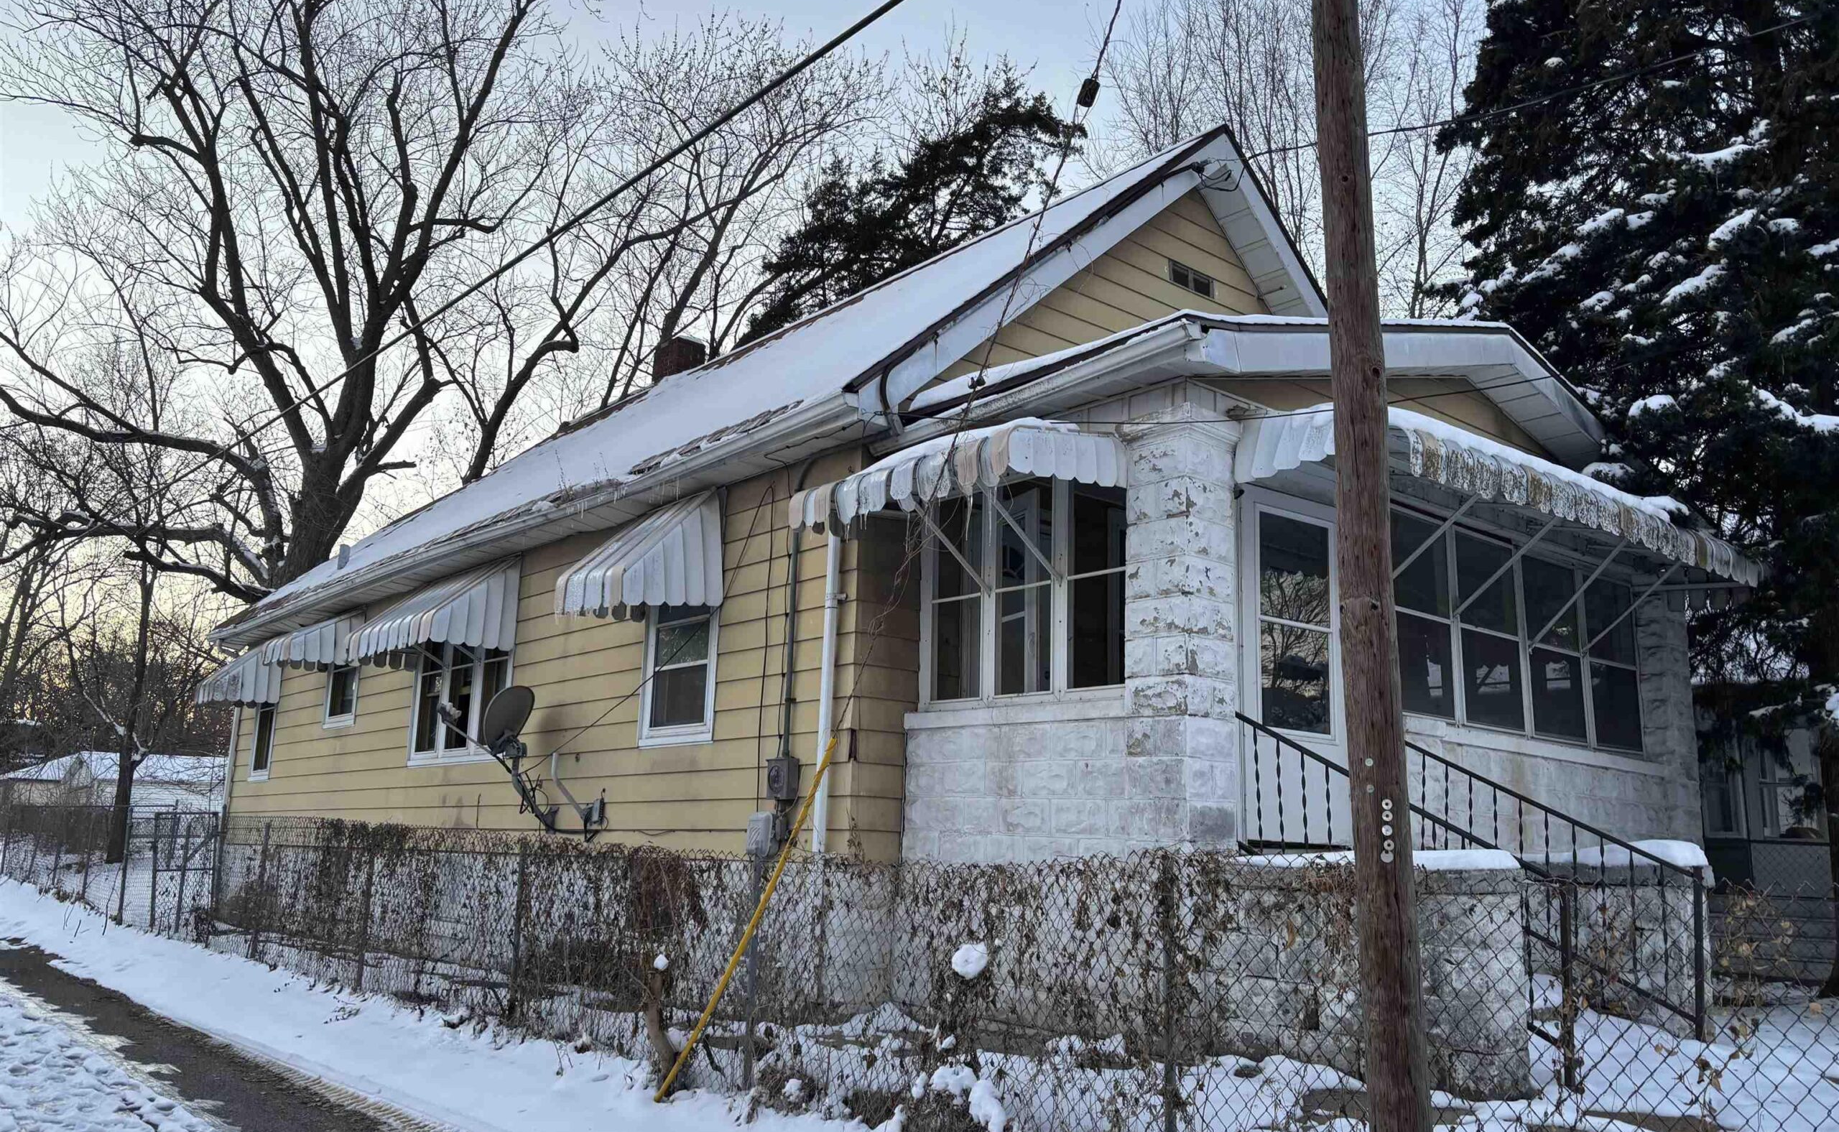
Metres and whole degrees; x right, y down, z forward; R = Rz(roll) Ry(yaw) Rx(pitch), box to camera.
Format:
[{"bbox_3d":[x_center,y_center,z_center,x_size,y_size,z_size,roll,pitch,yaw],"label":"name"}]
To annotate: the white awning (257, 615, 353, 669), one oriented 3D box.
[{"bbox_3d":[-6.769,0.825,15.419,0.740,0.660,1.090,11,-15,-39],"label":"white awning"}]

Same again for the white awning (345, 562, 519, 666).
[{"bbox_3d":[-4.565,0.415,12.848,0.750,0.880,2.270,11,-15,-39],"label":"white awning"}]

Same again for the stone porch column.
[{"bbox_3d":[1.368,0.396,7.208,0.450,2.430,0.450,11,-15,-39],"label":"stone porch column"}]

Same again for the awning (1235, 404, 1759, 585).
[{"bbox_3d":[3.985,-0.281,8.917,5.480,0.400,0.730,11,-15,-39],"label":"awning"}]

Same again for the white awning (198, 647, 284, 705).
[{"bbox_3d":[-8.594,1.349,17.488,0.750,0.830,0.920,11,-15,-39],"label":"white awning"}]

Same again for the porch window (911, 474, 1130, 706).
[{"bbox_3d":[0.624,0.129,8.210,0.121,1.374,1.889,11,-15,-39],"label":"porch window"}]

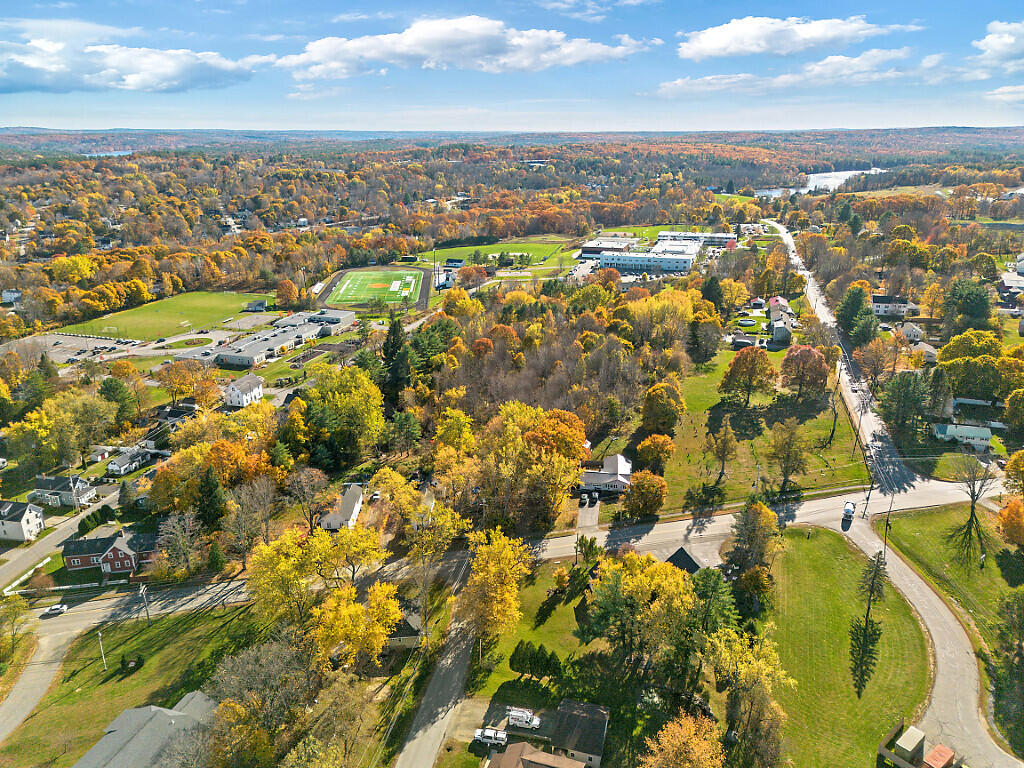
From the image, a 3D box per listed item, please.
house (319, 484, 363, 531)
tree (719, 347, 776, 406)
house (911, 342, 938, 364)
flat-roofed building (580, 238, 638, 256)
[{"bbox_3d":[-49.100,35.314,204.510,8.800,5.500,17.500,0,20,0],"label":"house"},{"bbox_3d":[103.395,-2.332,307.391,25.000,25.500,25.000,0,20,0],"label":"tree"},{"bbox_3d":[182.690,-14.480,315.770,10.500,5.800,12.000,8,21,20],"label":"house"},{"bbox_3d":[93.420,-130.415,683.264,40.000,11.000,66.000,5,21,14],"label":"flat-roofed building"}]

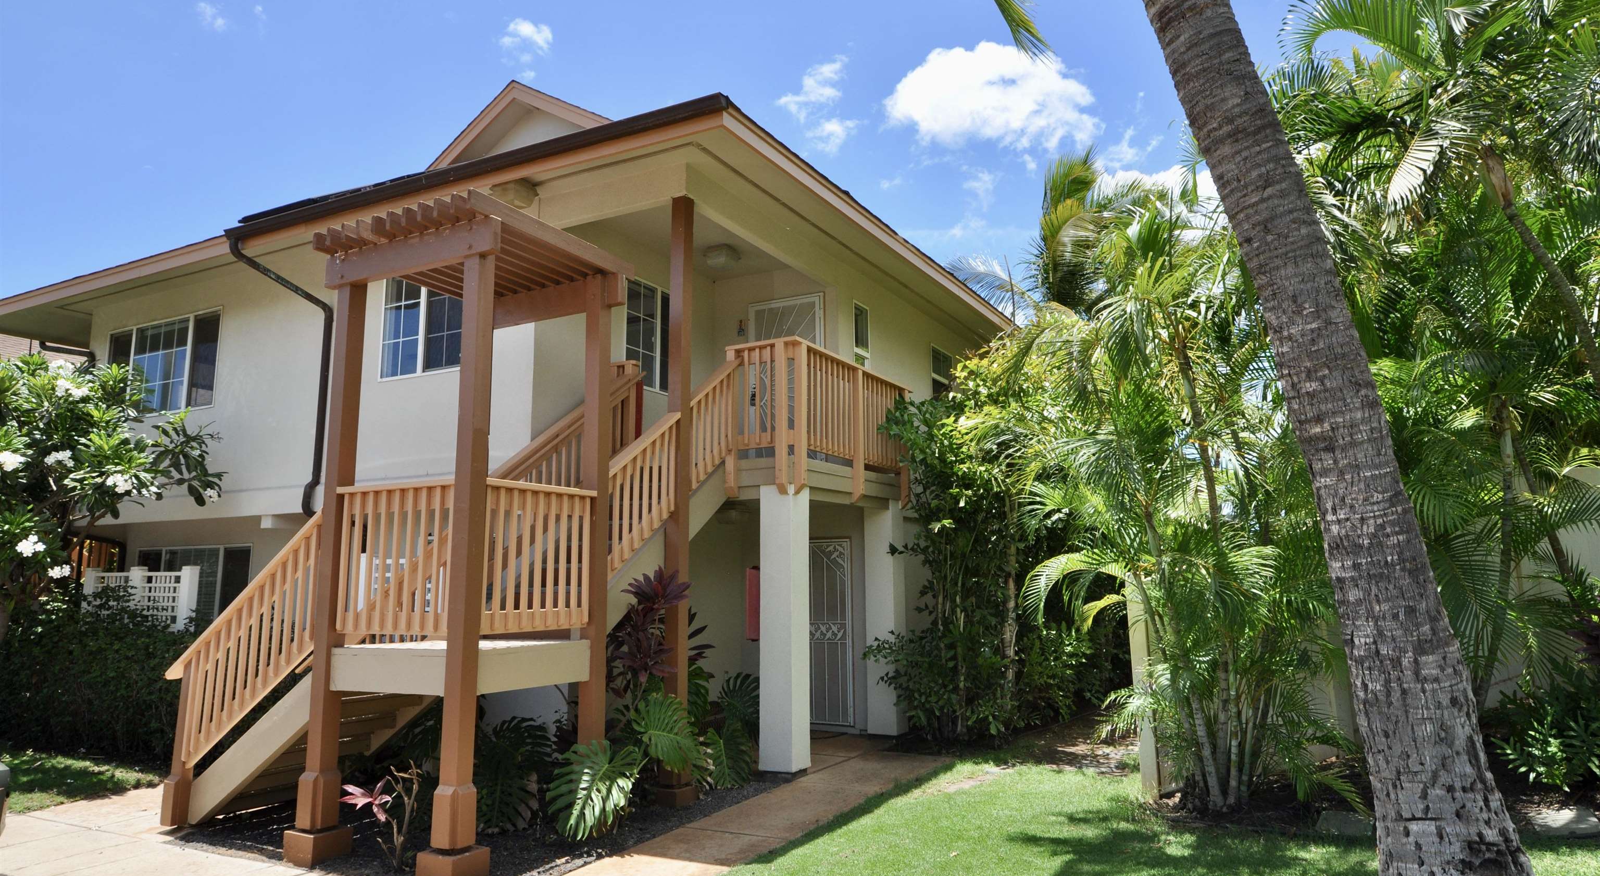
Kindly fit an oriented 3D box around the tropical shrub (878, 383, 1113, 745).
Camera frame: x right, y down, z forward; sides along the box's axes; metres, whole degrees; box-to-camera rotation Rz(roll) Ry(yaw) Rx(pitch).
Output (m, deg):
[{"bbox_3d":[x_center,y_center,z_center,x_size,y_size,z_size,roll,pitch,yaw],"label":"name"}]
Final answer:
[{"bbox_3d":[2.076,1.211,10.002,2.397,3.876,2.040,-2,-8,11],"label":"tropical shrub"}]

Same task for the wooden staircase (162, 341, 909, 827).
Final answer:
[{"bbox_3d":[-1.770,0.854,8.742,3.468,3.590,6.038,-5,-9,27],"label":"wooden staircase"}]

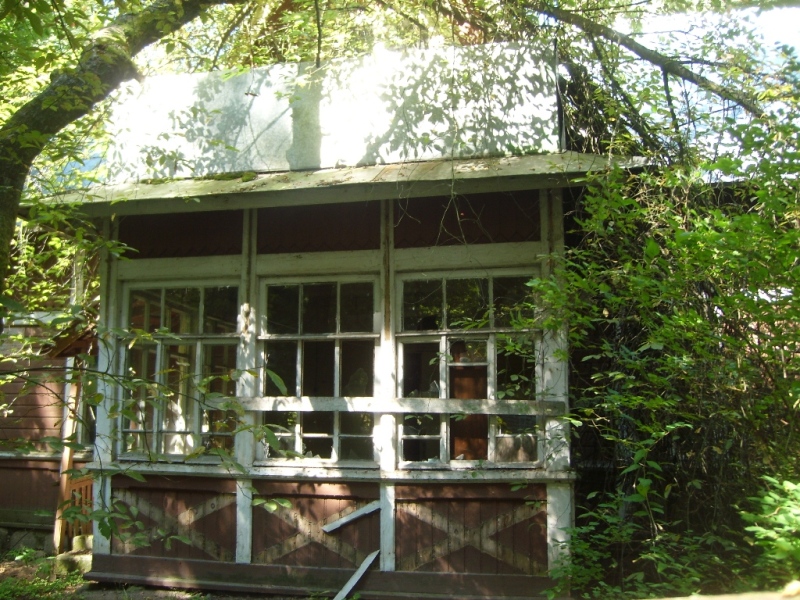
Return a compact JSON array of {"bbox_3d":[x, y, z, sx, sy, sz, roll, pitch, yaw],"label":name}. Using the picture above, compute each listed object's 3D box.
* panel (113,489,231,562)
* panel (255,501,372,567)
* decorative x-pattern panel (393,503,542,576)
[{"bbox_3d":[-1.842,1.815,6.564,1.084,0.540,0.050,-1,-6,12],"label":"panel"},{"bbox_3d":[-0.671,1.807,6.313,1.004,0.530,0.050,-1,-6,12],"label":"panel"},{"bbox_3d":[0.525,1.770,6.060,1.128,0.540,0.050,-1,-6,12],"label":"decorative x-pattern panel"}]

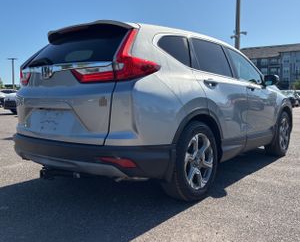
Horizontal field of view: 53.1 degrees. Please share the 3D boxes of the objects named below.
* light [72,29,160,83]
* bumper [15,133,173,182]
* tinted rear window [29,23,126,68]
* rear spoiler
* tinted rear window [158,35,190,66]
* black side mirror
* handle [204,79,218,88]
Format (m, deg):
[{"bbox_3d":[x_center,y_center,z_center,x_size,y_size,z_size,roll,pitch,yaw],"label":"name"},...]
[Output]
[{"bbox_3d":[-0.251,-0.489,2.237,0.570,0.430,0.380,5,6,39],"label":"light"},{"bbox_3d":[-0.719,0.257,2.664,1.820,0.320,0.600,5,6,39],"label":"bumper"},{"bbox_3d":[-0.690,-0.632,2.612,1.200,0.410,0.130,5,-33,39],"label":"tinted rear window"},{"bbox_3d":[-0.587,-0.815,2.720,1.180,0.140,0.270,5,6,39],"label":"rear spoiler"},{"bbox_3d":[0.204,-0.590,2.485,0.070,0.280,0.440,-24,-11,38],"label":"tinted rear window"},{"bbox_3d":[1.585,-0.529,3.890,0.200,0.150,0.120,5,6,39],"label":"black side mirror"},{"bbox_3d":[0.559,-0.339,2.725,0.060,0.060,0.210,5,6,39],"label":"handle"}]

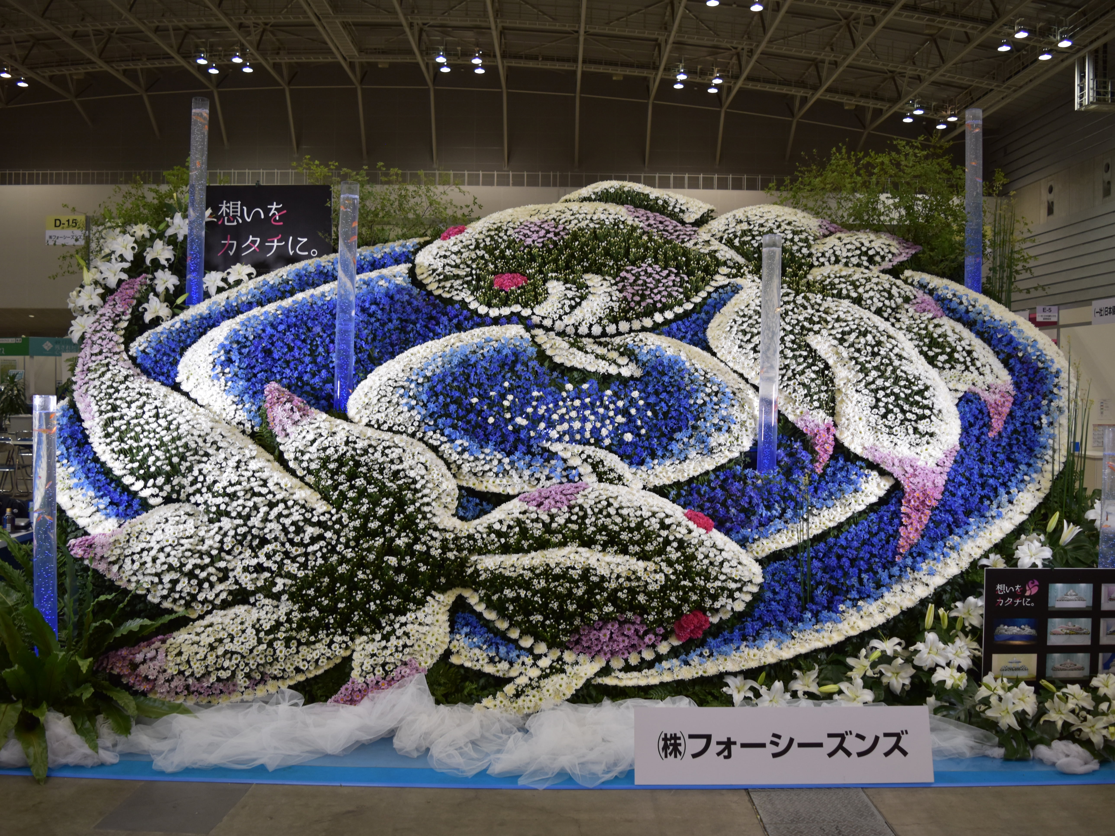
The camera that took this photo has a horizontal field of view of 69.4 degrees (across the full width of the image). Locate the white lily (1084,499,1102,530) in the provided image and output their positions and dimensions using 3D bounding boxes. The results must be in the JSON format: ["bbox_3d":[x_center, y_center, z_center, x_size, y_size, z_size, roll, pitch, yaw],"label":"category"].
[{"bbox_3d":[2.662,0.476,3.950,0.167,0.154,0.110,1,1,19],"label":"white lily"}]

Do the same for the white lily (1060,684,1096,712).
[{"bbox_3d":[2.259,1.217,3.500,0.159,0.121,0.100,1,1,9],"label":"white lily"}]

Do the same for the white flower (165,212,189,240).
[{"bbox_3d":[-2.252,-1.140,4.780,0.165,0.168,0.100,0,2,-6],"label":"white flower"}]

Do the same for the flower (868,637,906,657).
[{"bbox_3d":[1.576,1.093,3.850,0.180,0.100,0.150,0,2,6],"label":"flower"}]

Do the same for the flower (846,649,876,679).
[{"bbox_3d":[1.431,1.161,3.800,0.145,0.140,0.120,1,2,24],"label":"flower"}]

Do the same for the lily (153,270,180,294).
[{"bbox_3d":[-2.326,-0.813,4.800,0.161,0.145,0.100,1,1,-11],"label":"lily"}]

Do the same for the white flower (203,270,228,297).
[{"bbox_3d":[-2.024,-0.796,4.760,0.155,0.158,0.095,0,2,-6],"label":"white flower"}]

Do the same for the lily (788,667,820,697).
[{"bbox_3d":[1.106,1.182,3.600,0.152,0.148,0.110,1,1,9],"label":"lily"}]

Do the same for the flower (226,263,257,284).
[{"bbox_3d":[-1.877,-0.856,4.780,0.190,0.135,0.120,0,2,-6],"label":"flower"}]

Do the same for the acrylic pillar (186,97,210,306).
[{"bbox_3d":[-2.189,-1.317,4.900,0.099,1.280,0.099,1,1,0],"label":"acrylic pillar"}]

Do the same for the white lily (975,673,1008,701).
[{"bbox_3d":[1.952,1.216,3.620,0.158,0.140,0.100,1,2,11],"label":"white lily"}]

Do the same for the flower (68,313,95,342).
[{"bbox_3d":[-2.739,-0.513,4.650,0.181,0.166,0.110,1,1,-6],"label":"flower"}]

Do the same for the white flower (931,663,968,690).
[{"bbox_3d":[1.801,1.189,3.700,0.165,0.130,0.120,0,2,11],"label":"white flower"}]

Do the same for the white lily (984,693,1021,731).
[{"bbox_3d":[1.926,1.269,3.480,0.166,0.162,0.110,1,1,17],"label":"white lily"}]

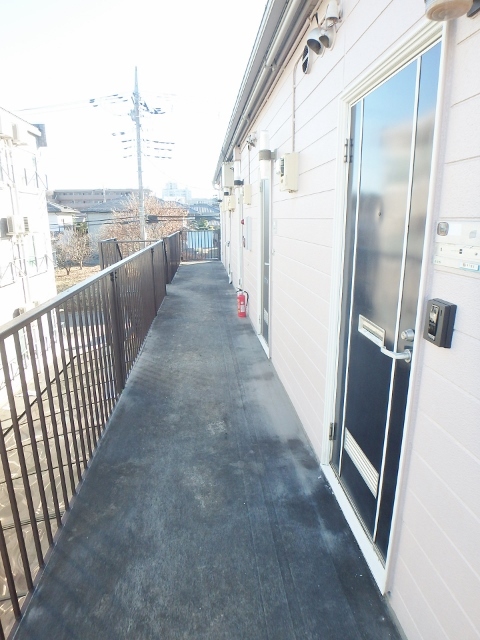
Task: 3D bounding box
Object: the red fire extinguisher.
[{"bbox_3d":[0.043,-0.263,6.052,0.185,0.430,0.145,1,15,6],"label":"red fire extinguisher"}]

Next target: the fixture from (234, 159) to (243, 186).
[{"bbox_3d":[-0.014,-2.278,6.049,0.150,0.380,0.105,-2,15,-5],"label":"fixture"}]

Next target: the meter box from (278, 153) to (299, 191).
[{"bbox_3d":[0.349,-1.063,2.815,0.110,0.260,0.180,-2,15,-5],"label":"meter box"}]

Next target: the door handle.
[{"bbox_3d":[0.569,0.120,1.447,0.057,0.050,0.140,-2,15,-5],"label":"door handle"}]

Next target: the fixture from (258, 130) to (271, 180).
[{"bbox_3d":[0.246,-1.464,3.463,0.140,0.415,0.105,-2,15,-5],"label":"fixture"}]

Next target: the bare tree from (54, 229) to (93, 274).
[{"bbox_3d":[-13.734,-5.507,31.766,2.800,3.600,2.600,-2,15,-5],"label":"bare tree"}]

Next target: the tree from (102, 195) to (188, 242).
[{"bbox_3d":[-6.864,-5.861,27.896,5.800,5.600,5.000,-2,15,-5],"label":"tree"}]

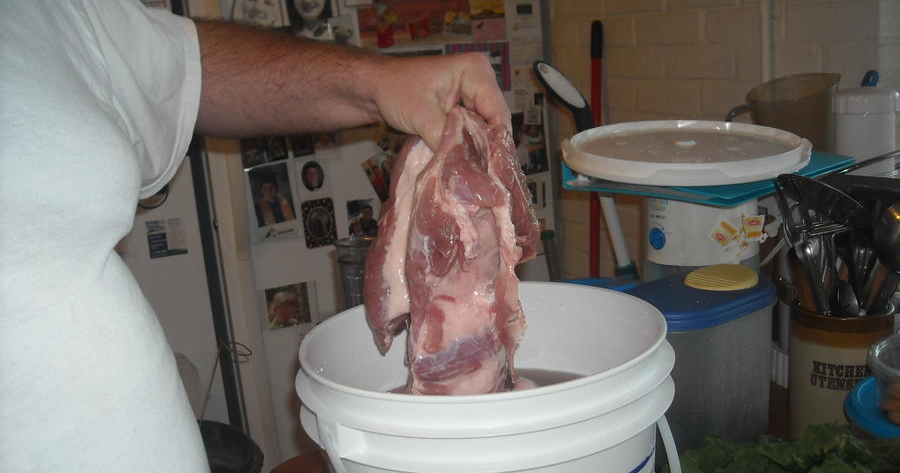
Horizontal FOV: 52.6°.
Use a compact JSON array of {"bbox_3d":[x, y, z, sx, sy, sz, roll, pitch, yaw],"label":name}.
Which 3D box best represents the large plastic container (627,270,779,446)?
[{"bbox_3d":[0.309,0.180,1.141,0.207,0.260,0.128,-13,16,-33],"label":"large plastic container"}]

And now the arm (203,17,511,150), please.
[{"bbox_3d":[-0.080,-0.109,0.670,0.270,0.095,0.100,2,11,-19],"label":"arm"}]

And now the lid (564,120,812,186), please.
[{"bbox_3d":[0.318,-0.117,1.231,0.314,0.032,0.314,-3,16,1],"label":"lid"}]

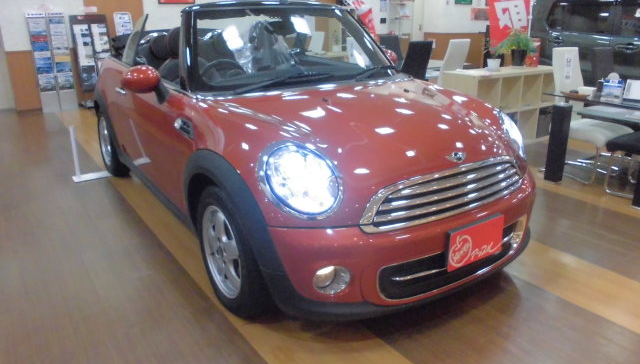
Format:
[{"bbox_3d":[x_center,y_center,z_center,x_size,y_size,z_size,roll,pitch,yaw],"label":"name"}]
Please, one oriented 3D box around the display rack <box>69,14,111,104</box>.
[{"bbox_3d":[-3.369,-1.804,7.136,0.490,1.320,0.360,-13,23,-33],"label":"display rack"}]

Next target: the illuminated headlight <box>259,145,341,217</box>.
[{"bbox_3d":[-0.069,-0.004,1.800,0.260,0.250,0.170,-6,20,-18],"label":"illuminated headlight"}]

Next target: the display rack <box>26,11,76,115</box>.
[{"bbox_3d":[-3.821,-1.721,6.833,0.490,1.360,0.360,-13,23,-33],"label":"display rack"}]

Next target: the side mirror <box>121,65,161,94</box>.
[{"bbox_3d":[-0.934,-0.540,2.507,0.215,0.150,0.150,-13,22,-31],"label":"side mirror"}]

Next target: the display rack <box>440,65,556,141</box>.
[{"bbox_3d":[1.943,-0.807,5.062,1.480,0.770,0.400,-13,23,-33],"label":"display rack"}]

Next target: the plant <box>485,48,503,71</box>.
[{"bbox_3d":[1.746,-1.264,4.853,0.160,0.240,0.160,-13,23,-33],"label":"plant"}]

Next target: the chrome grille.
[{"bbox_3d":[0.549,0.022,1.972,0.950,0.170,0.120,-13,22,-31],"label":"chrome grille"}]

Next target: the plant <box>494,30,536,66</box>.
[{"bbox_3d":[2.042,-1.405,5.020,0.410,0.385,0.390,-11,21,-27],"label":"plant"}]

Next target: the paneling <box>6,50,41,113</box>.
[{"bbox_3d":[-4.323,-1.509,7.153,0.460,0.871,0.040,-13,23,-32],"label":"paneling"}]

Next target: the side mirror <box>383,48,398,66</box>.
[{"bbox_3d":[0.481,-0.866,3.390,0.215,0.150,0.150,-13,22,-31],"label":"side mirror"}]

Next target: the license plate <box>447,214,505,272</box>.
[{"bbox_3d":[0.646,0.249,1.991,0.335,0.170,0.025,-13,22,-31],"label":"license plate"}]

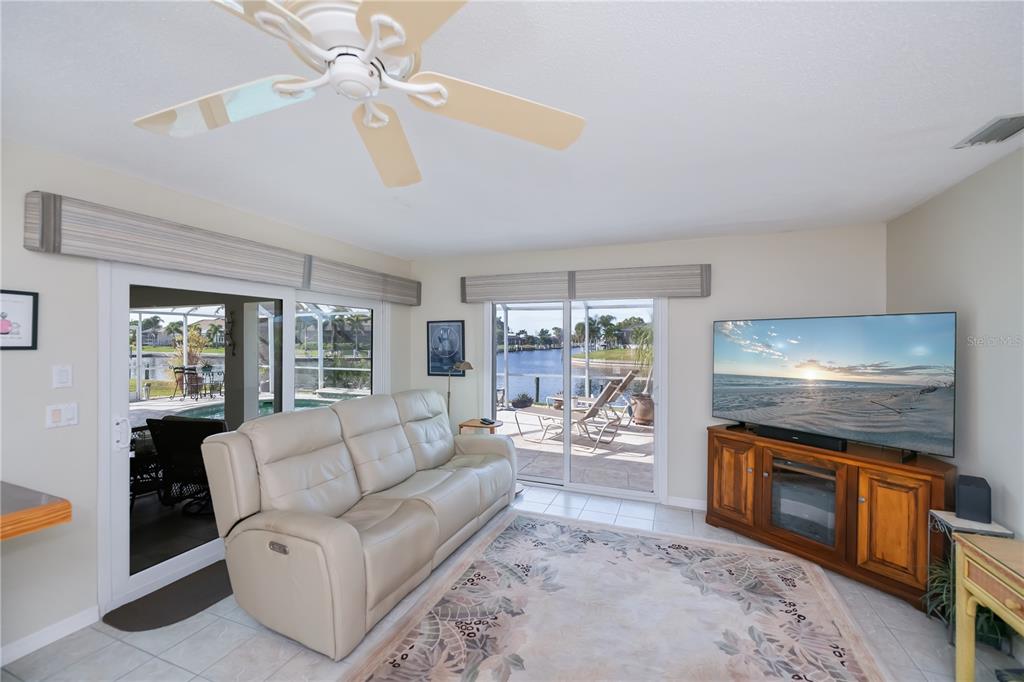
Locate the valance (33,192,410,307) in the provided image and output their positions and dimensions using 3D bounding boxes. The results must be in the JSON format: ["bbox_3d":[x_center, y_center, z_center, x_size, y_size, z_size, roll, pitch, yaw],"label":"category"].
[{"bbox_3d":[-1.686,-0.547,3.260,0.165,0.277,3.010,1,0,21],"label":"valance"}]

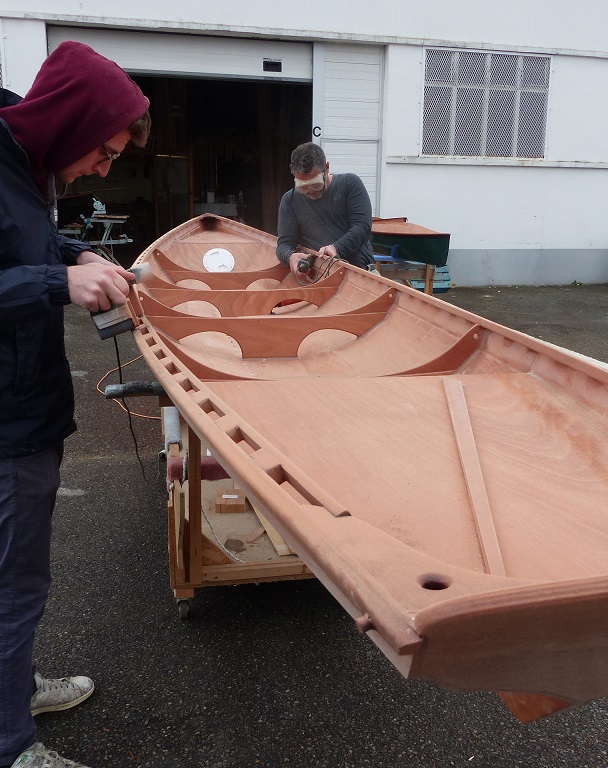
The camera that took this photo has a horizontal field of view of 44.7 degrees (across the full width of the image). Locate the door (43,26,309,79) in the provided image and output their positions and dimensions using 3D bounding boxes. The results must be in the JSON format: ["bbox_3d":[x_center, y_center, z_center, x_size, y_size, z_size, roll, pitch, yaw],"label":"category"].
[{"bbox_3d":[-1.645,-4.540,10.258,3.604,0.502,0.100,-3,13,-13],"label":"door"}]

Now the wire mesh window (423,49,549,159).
[{"bbox_3d":[2.789,-4.248,11.329,2.089,1.530,0.100,-3,13,-13],"label":"wire mesh window"}]

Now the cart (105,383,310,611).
[{"bbox_3d":[0.013,0.278,3.047,1.500,0.720,1.200,-2,13,-10],"label":"cart"}]

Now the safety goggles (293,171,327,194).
[{"bbox_3d":[0.030,-1.013,3.720,0.165,0.085,0.090,-17,48,20],"label":"safety goggles"}]

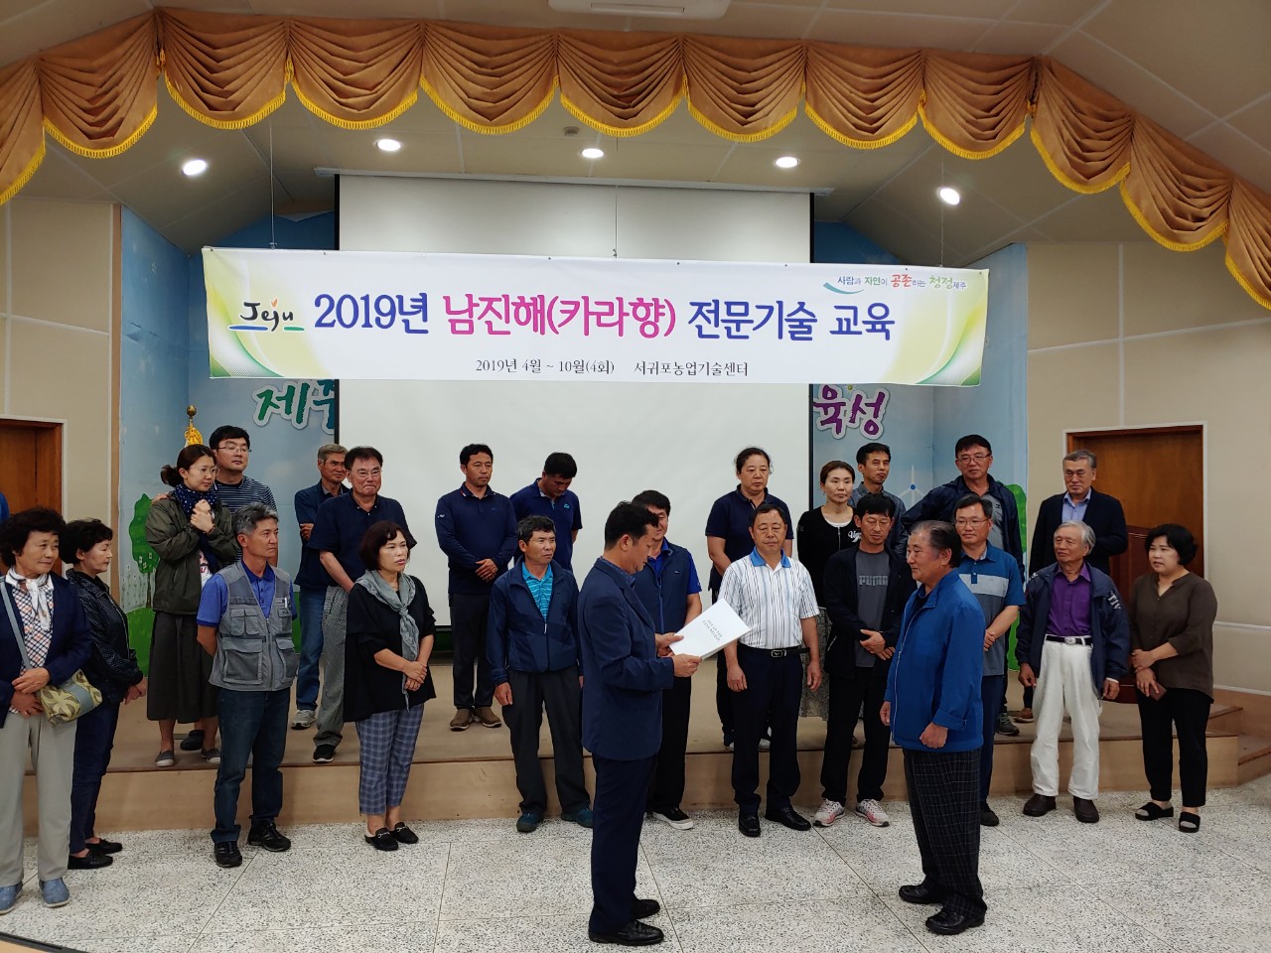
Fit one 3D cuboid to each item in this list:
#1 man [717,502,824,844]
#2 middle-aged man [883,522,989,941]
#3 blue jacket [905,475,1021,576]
[{"bbox_3d":[0.697,0.976,4.757,0.520,1.660,0.340,0,-2,-3],"label":"man"},{"bbox_3d":[1.212,0.984,3.729,0.400,1.590,0.510,0,-2,-9],"label":"middle-aged man"},{"bbox_3d":[1.980,0.325,5.594,0.720,0.680,0.360,0,-2,17],"label":"blue jacket"}]

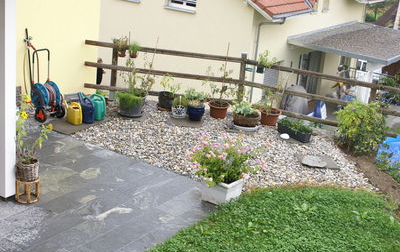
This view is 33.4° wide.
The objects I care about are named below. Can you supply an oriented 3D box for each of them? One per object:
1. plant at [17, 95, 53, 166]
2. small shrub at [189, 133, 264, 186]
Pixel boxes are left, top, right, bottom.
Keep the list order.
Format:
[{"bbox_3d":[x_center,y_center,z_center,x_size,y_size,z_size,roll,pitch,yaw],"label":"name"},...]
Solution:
[{"bbox_3d":[-1.676,0.034,6.700,0.370,0.690,0.320,6,19,0],"label":"plant"},{"bbox_3d":[0.296,0.365,7.337,0.750,0.500,0.670,17,22,30],"label":"small shrub"}]

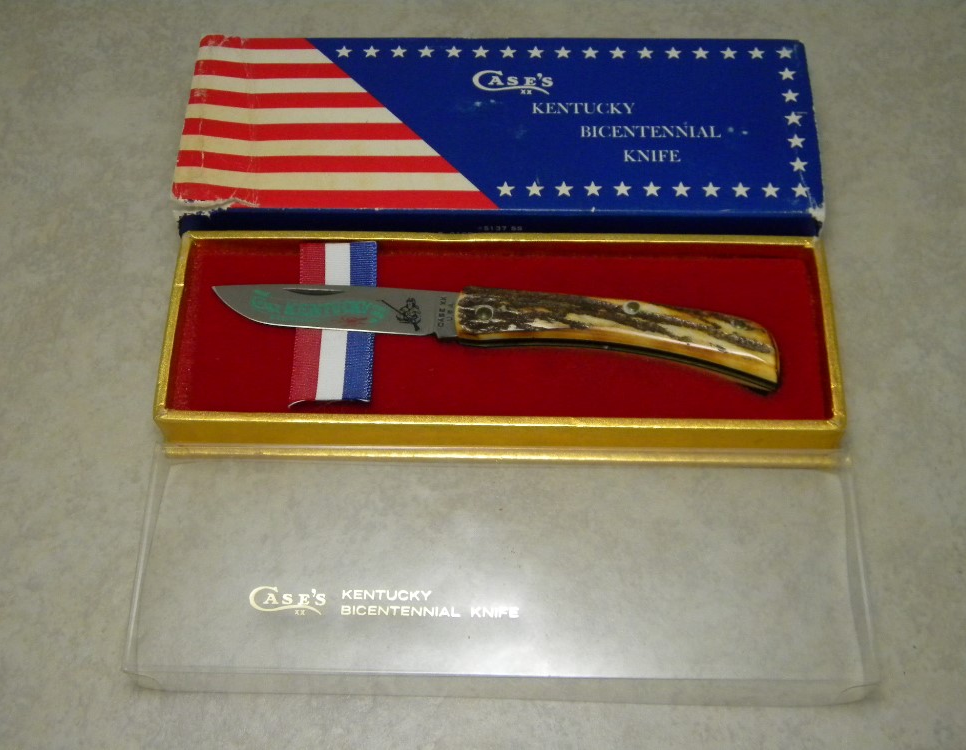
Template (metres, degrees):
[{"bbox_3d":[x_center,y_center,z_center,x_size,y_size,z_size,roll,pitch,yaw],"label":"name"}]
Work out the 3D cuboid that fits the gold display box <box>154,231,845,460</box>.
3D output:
[{"bbox_3d":[0.005,-0.009,0.344,0.190,0.022,0.063,1,64,1],"label":"gold display box"}]

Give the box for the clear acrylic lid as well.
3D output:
[{"bbox_3d":[0.005,0.051,0.319,0.193,0.015,0.065,1,64,1],"label":"clear acrylic lid"}]

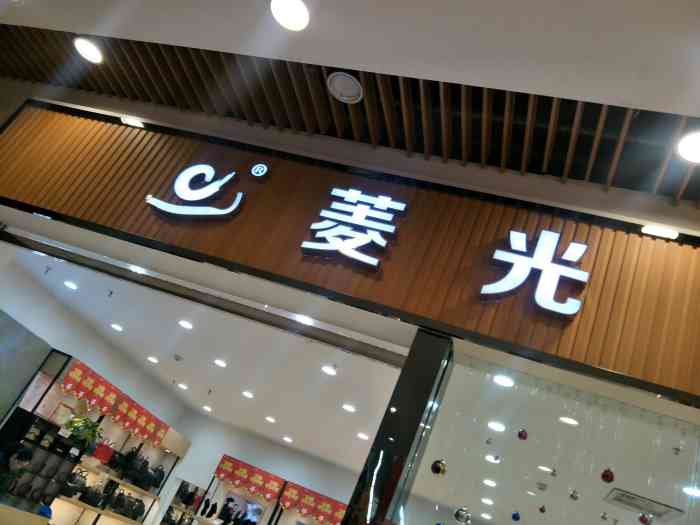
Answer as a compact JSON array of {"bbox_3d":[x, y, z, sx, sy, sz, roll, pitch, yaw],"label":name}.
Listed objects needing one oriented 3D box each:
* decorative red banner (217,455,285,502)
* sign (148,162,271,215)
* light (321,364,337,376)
[{"bbox_3d":[-1.374,2.998,6.736,0.985,0.281,0.040,15,-26,22],"label":"decorative red banner"},{"bbox_3d":[-1.153,-0.621,3.962,0.887,0.593,0.080,15,-26,22],"label":"sign"},{"bbox_3d":[-0.190,0.981,4.388,0.140,0.040,0.140,21,-25,10],"label":"light"}]

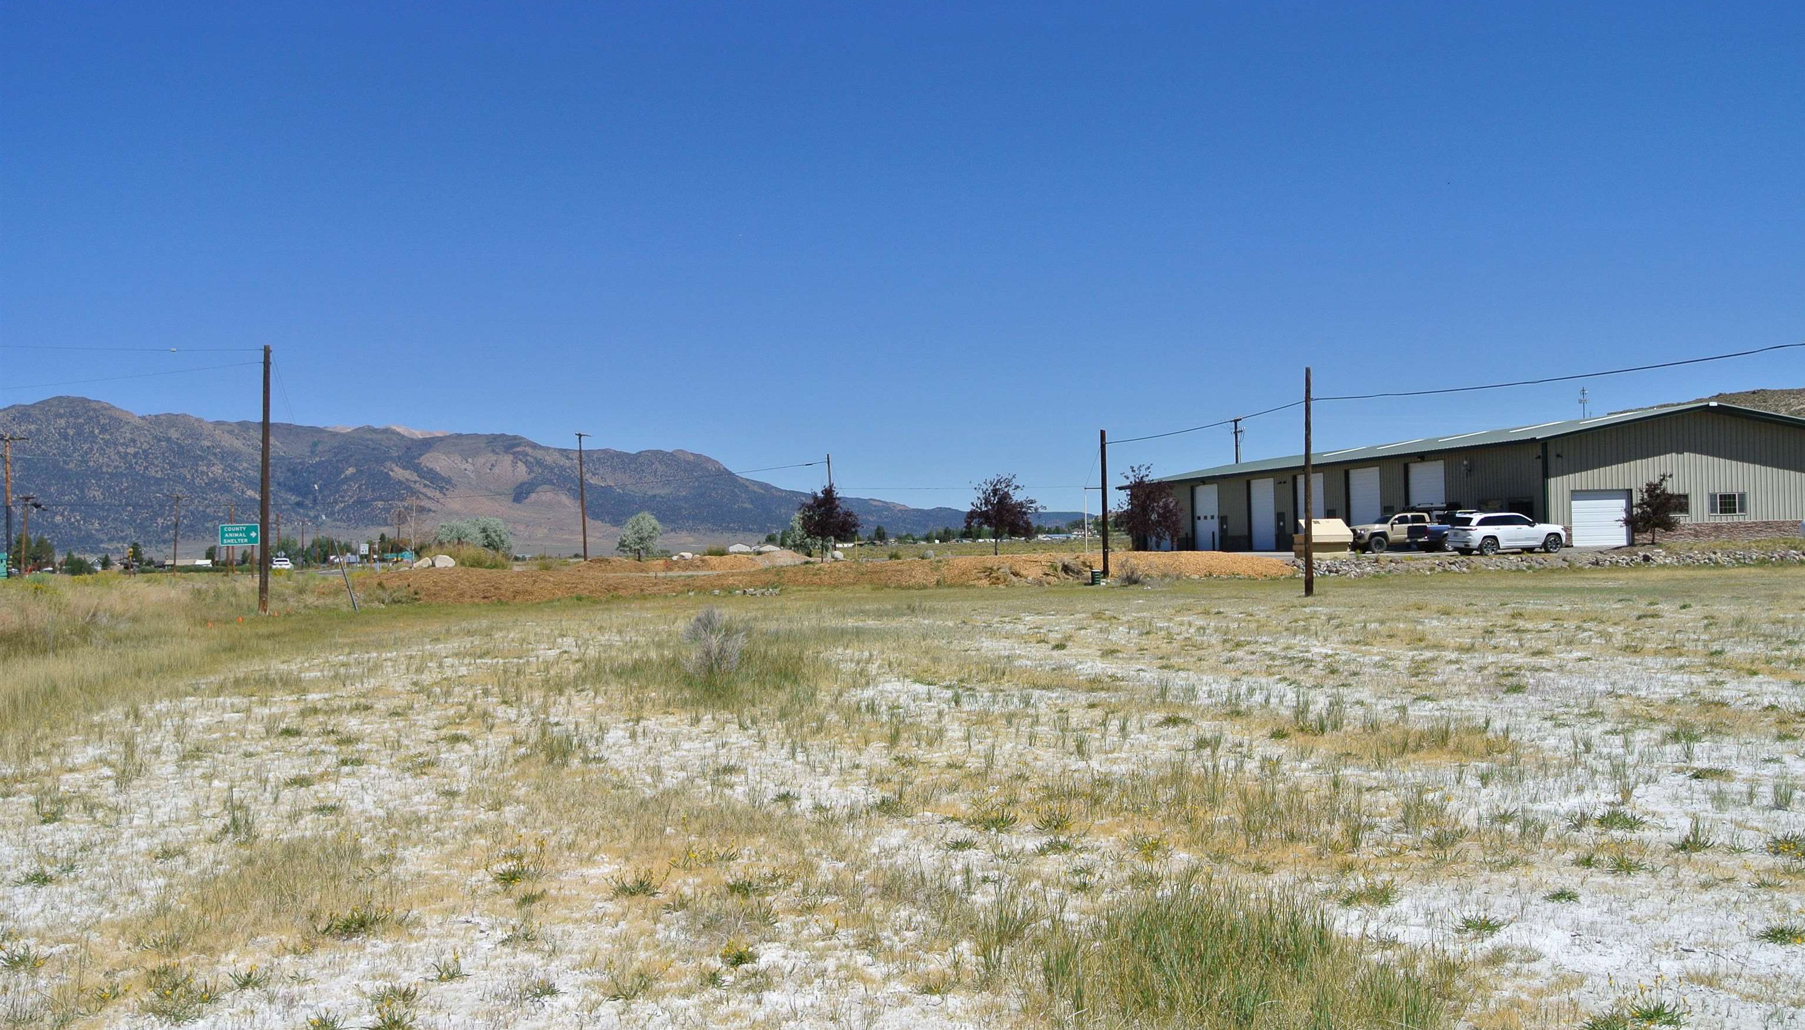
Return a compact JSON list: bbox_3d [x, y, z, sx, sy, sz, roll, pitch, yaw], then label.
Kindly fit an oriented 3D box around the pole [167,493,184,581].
[{"bbox_3d":[-82.802,2.450,183.000,2.400,9.880,0.300,-1,-1,-20],"label":"pole"}]

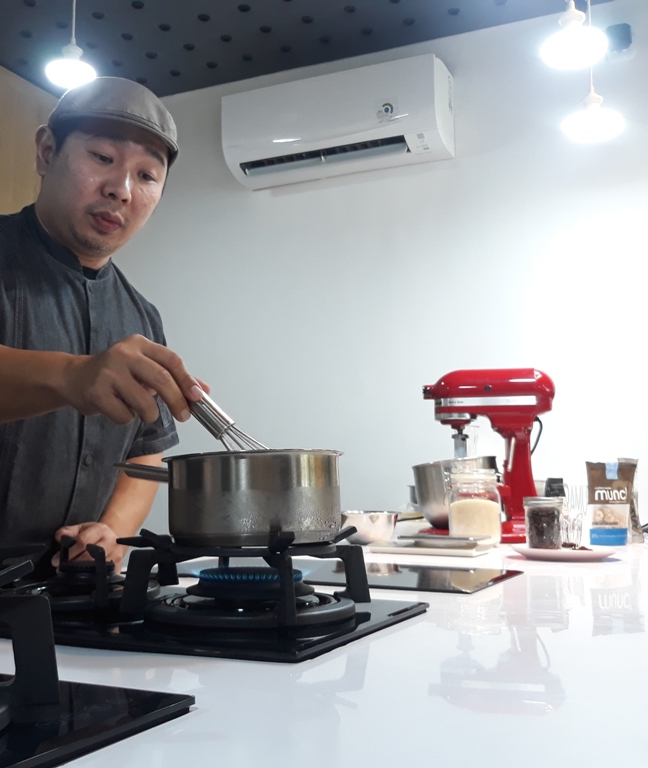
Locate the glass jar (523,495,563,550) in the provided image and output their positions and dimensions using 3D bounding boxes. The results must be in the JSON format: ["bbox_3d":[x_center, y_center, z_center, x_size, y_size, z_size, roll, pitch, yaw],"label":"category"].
[{"bbox_3d":[0.392,0.246,1.420,0.071,0.098,0.071,-2,-8,14],"label":"glass jar"}]

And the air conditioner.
[{"bbox_3d":[0.046,-0.942,2.918,0.810,0.295,0.205,-3,-8,22],"label":"air conditioner"}]

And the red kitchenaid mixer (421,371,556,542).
[{"bbox_3d":[0.397,0.166,1.940,0.345,0.420,0.250,-3,-8,20],"label":"red kitchenaid mixer"}]

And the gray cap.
[{"bbox_3d":[-0.289,-0.357,1.085,0.180,0.115,0.235,7,9,-45],"label":"gray cap"}]

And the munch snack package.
[{"bbox_3d":[0.625,0.259,1.735,0.110,0.180,0.060,-1,-8,7],"label":"munch snack package"}]

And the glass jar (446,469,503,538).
[{"bbox_3d":[0.332,0.268,1.760,0.115,0.170,0.115,-3,-8,17],"label":"glass jar"}]

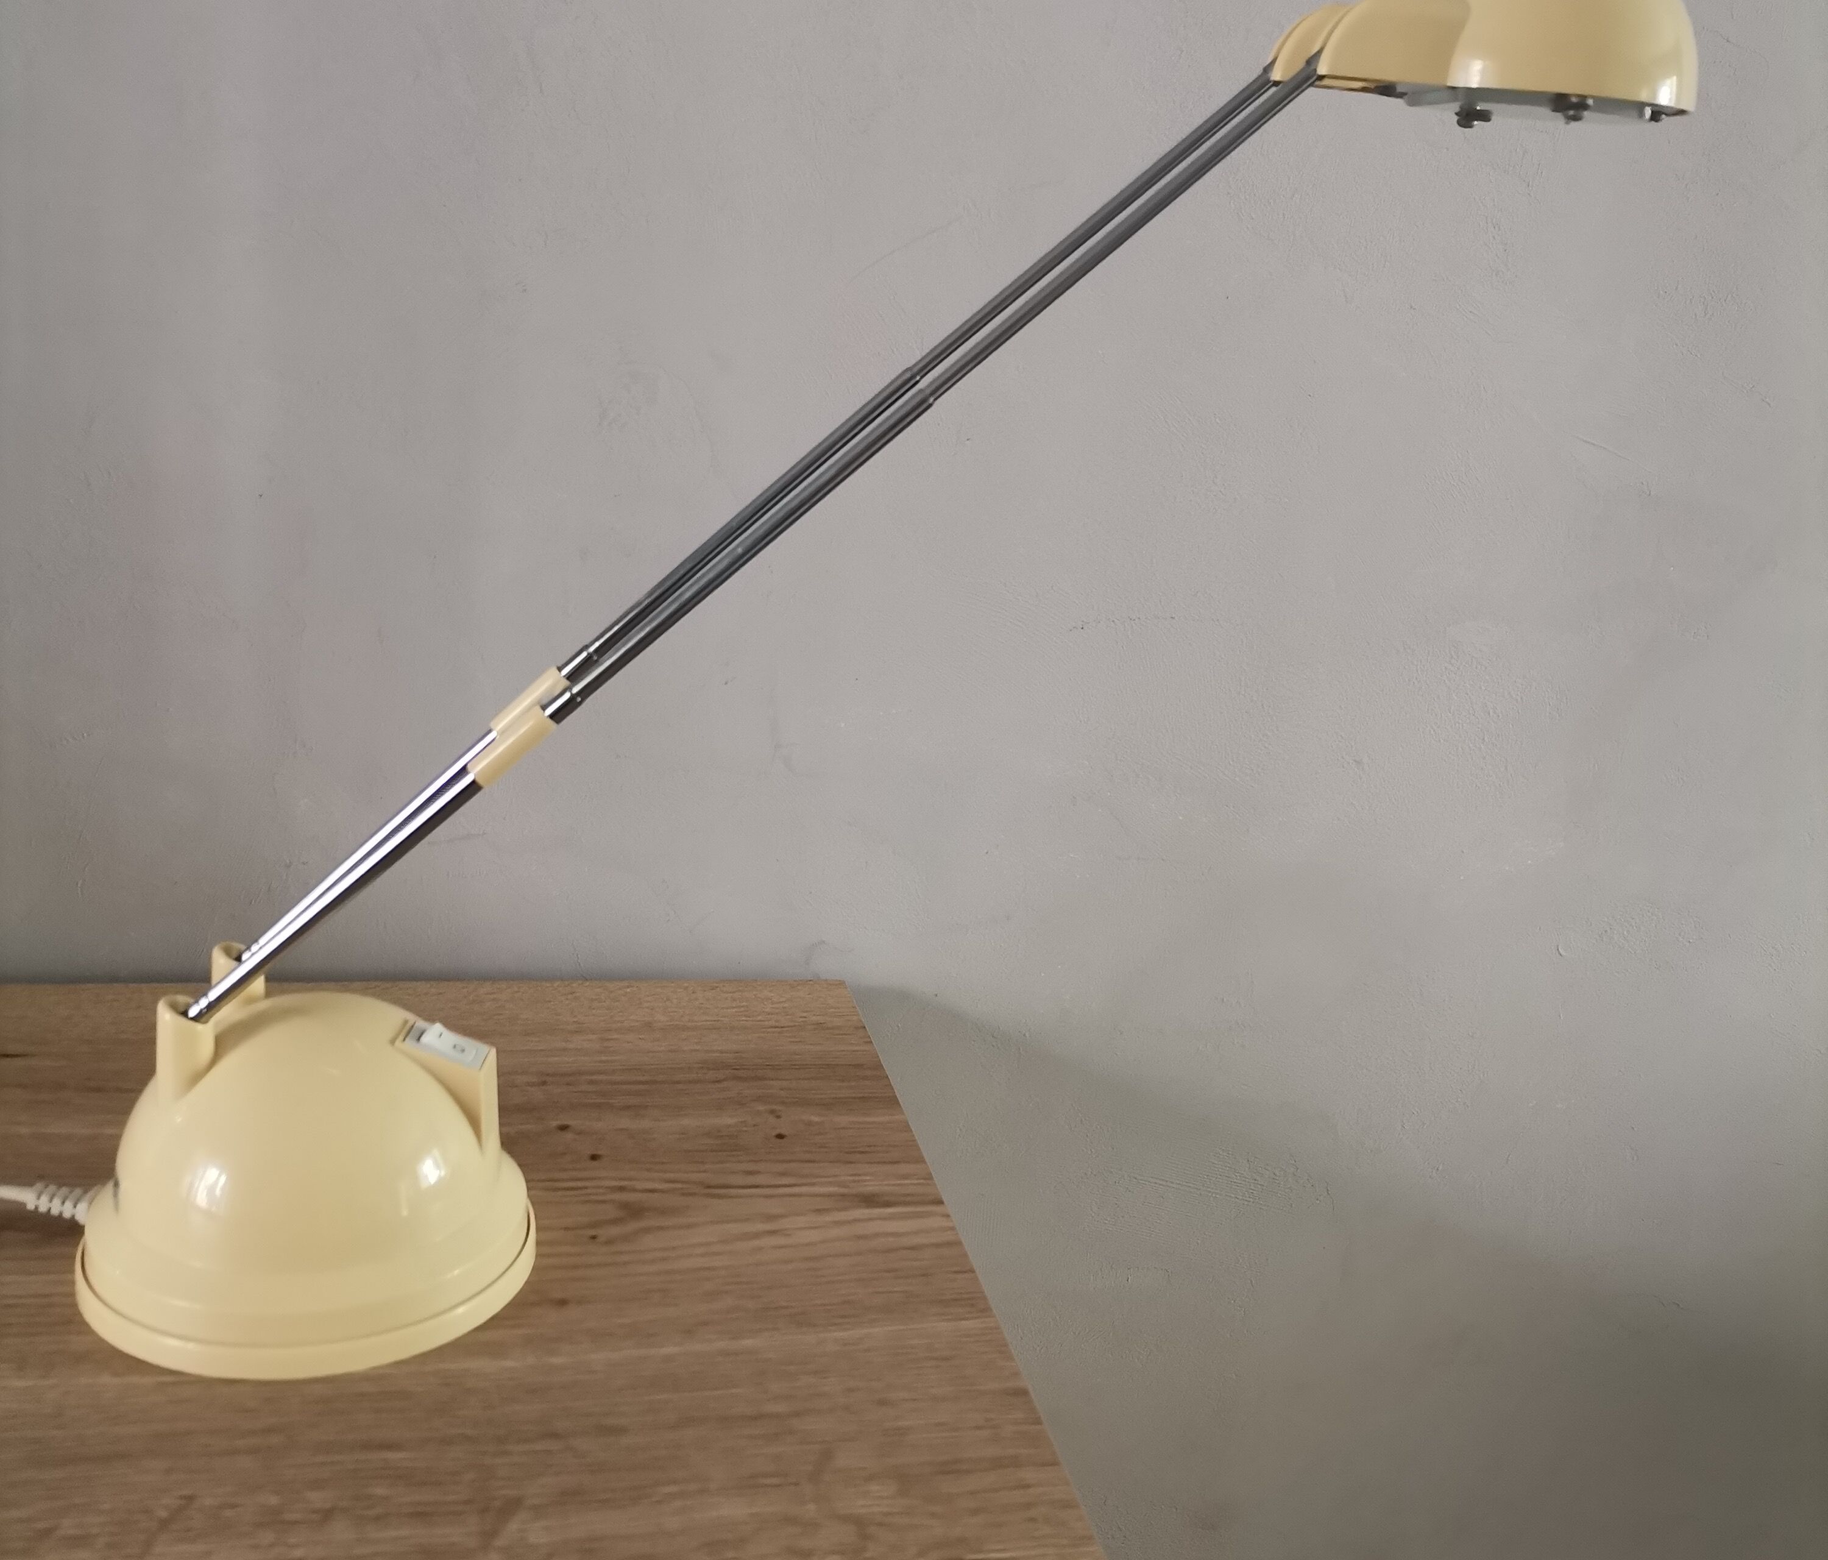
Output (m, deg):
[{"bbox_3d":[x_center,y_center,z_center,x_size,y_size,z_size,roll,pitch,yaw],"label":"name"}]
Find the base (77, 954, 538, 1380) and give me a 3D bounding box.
[{"bbox_3d":[-0.168,0.096,0.513,0.124,0.085,0.124,3,14,-4],"label":"base"}]

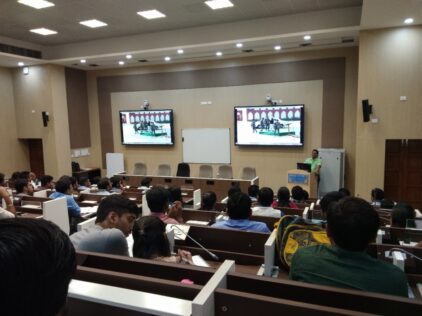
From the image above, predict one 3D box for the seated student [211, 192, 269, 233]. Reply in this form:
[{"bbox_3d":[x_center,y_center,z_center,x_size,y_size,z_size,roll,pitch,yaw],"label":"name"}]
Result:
[{"bbox_3d":[0.296,0.871,3.045,0.500,1.220,0.700,1,8,22],"label":"seated student"}]

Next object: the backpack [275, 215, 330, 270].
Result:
[{"bbox_3d":[0.628,0.568,2.360,0.350,0.410,0.200,-1,7,3],"label":"backpack"}]

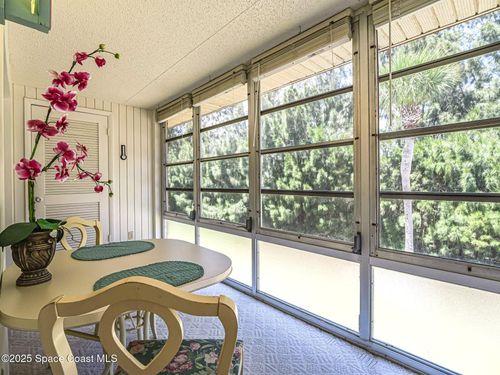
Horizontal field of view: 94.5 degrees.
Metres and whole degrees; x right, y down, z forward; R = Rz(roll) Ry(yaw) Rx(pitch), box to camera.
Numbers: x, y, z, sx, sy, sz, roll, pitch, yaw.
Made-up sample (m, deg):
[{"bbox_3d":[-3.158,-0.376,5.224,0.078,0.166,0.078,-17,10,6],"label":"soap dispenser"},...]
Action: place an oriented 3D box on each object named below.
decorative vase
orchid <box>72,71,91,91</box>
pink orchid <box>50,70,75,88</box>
[{"bbox_3d":[-0.866,0.279,0.929,0.150,0.205,0.140,-1,1,-43],"label":"decorative vase"},{"bbox_3d":[-0.754,-0.479,1.034,0.060,0.083,0.073,0,1,-6],"label":"orchid"},{"bbox_3d":[-0.806,-0.464,0.994,0.062,0.076,0.080,0,1,30],"label":"pink orchid"}]

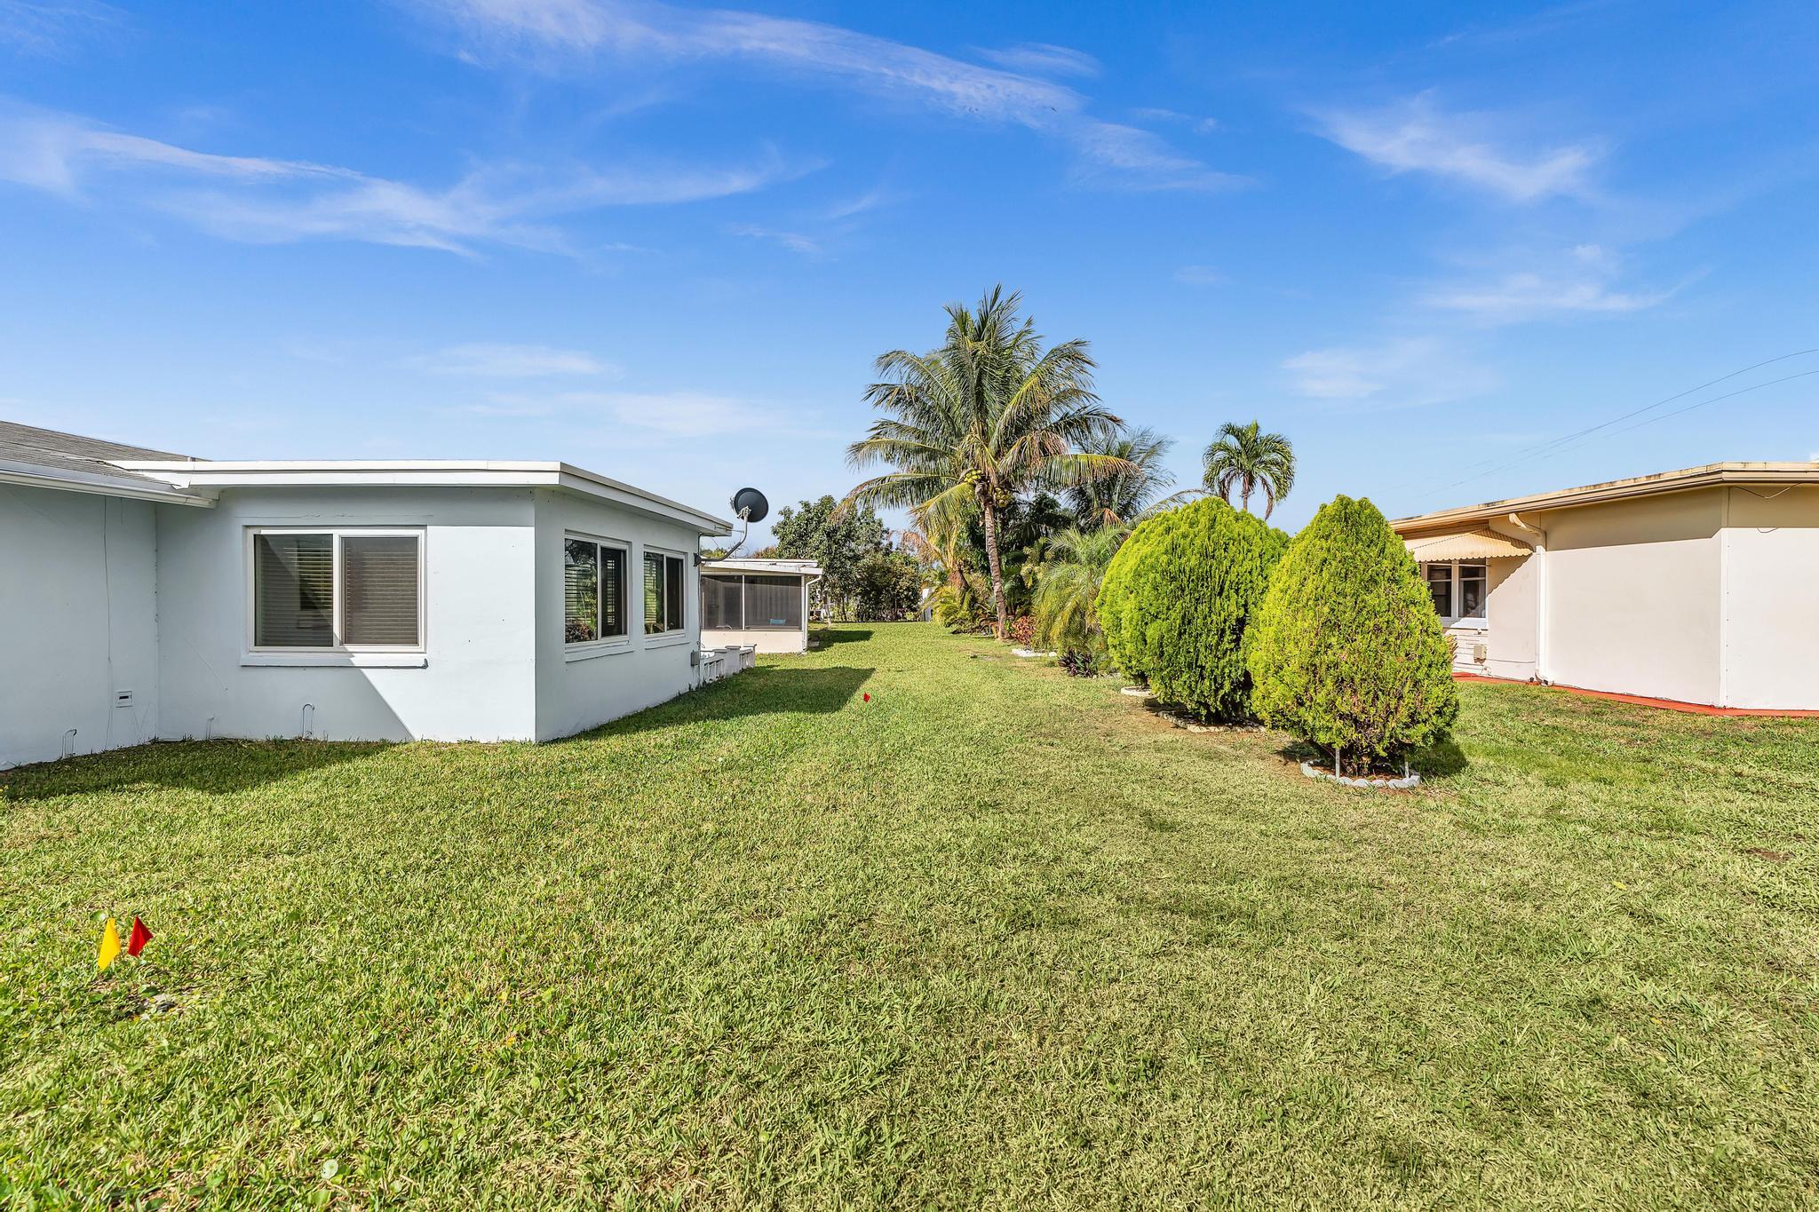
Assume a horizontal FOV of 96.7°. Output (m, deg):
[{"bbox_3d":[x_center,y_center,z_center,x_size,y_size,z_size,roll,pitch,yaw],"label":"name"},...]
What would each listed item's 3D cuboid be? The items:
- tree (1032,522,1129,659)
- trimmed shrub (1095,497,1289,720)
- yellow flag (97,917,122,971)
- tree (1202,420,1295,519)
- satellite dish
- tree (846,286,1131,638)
[{"bbox_3d":[3.845,-0.285,18.000,2.400,3.150,2.300,0,0,0],"label":"tree"},{"bbox_3d":[3.454,0.034,9.800,2.150,2.700,2.000,0,0,0],"label":"trimmed shrub"},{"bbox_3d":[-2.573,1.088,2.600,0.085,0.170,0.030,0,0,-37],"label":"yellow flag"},{"bbox_3d":[12.579,-2.756,30.000,3.500,8.310,3.400,0,0,0],"label":"tree"},{"bbox_3d":[-2.737,-1.723,13.900,0.680,0.620,0.420,0,18,-30],"label":"satellite dish"},{"bbox_3d":[2.830,-5.151,29.000,10.000,12.600,9.600,0,0,0],"label":"tree"}]

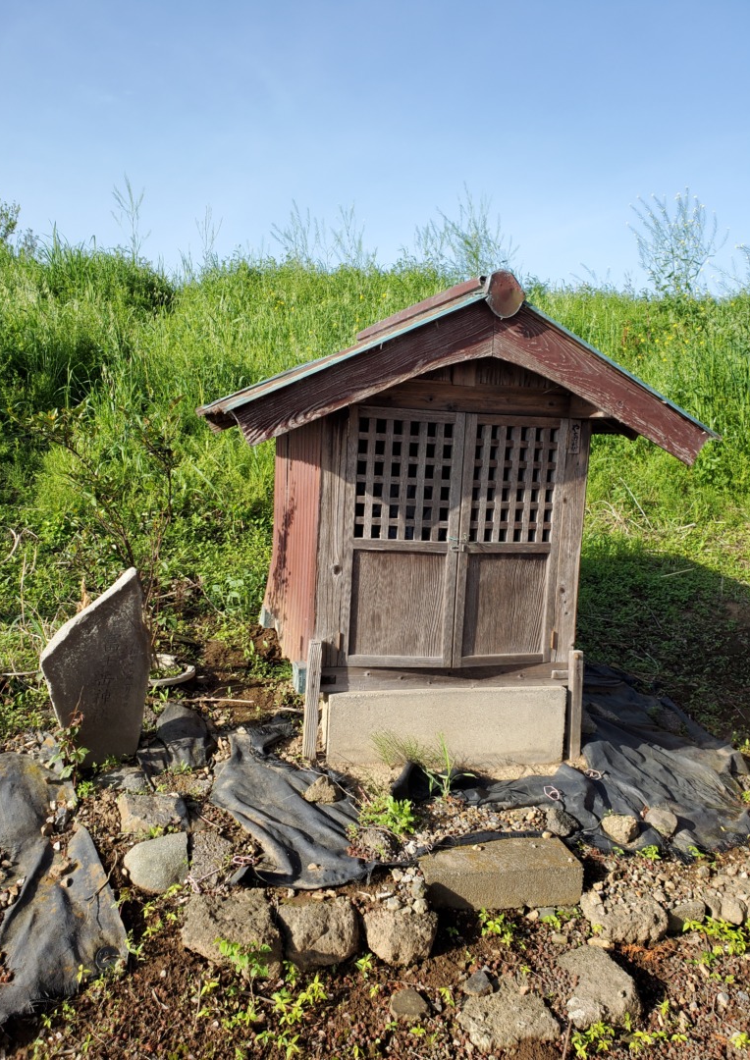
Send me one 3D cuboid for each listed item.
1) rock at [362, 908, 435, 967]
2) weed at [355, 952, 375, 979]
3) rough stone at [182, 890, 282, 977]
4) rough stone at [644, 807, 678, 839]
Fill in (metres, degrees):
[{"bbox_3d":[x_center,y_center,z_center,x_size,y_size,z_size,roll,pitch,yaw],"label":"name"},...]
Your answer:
[{"bbox_3d":[0.071,1.145,2.241,0.208,0.117,0.156,3,7,3],"label":"rock"},{"bbox_3d":[-0.027,1.163,2.122,0.052,0.062,0.046,2,7,1],"label":"weed"},{"bbox_3d":[-0.387,1.096,2.170,0.266,0.163,0.226,1,7,-9],"label":"rough stone"},{"bbox_3d":[0.897,0.918,2.498,0.103,0.076,0.090,5,7,21],"label":"rough stone"}]

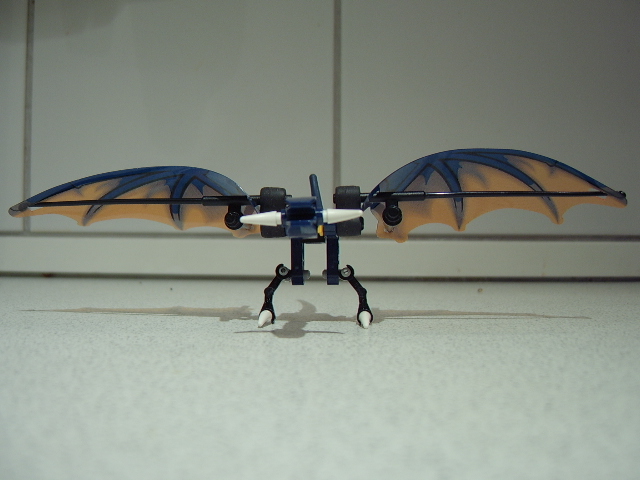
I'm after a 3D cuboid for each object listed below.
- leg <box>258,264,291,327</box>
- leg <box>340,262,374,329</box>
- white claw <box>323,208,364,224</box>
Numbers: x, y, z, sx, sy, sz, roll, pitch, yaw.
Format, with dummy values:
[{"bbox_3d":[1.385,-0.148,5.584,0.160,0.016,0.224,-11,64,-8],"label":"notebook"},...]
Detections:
[{"bbox_3d":[-0.015,0.019,0.192,0.011,0.021,0.009,0,0,0],"label":"leg"},{"bbox_3d":[0.012,0.019,0.192,0.011,0.021,0.009,0,0,0],"label":"leg"},{"bbox_3d":[0.007,-0.007,0.171,0.012,0.004,0.004,-6,0,0],"label":"white claw"}]

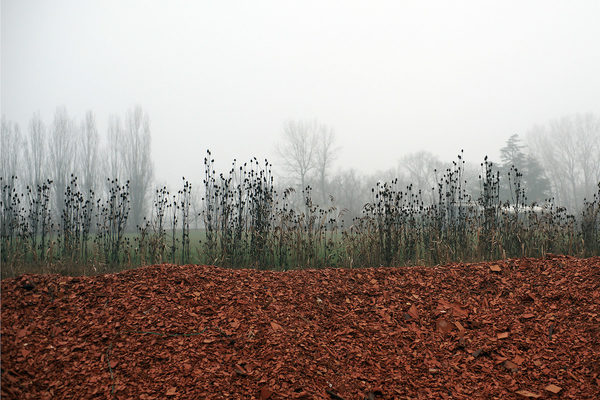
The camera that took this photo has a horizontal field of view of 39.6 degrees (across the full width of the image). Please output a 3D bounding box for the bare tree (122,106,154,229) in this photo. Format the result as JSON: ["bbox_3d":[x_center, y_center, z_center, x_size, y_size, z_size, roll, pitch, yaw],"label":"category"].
[{"bbox_3d":[-25.200,-4.990,130.000,4.990,19.500,4.990,0,-1,0],"label":"bare tree"}]

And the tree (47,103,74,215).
[{"bbox_3d":[-37.130,-4.950,130.000,4.210,19.580,4.210,0,-1,0],"label":"tree"}]

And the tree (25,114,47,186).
[{"bbox_3d":[-41.860,-4.510,132.000,3.560,18.850,3.560,0,-1,0],"label":"tree"}]

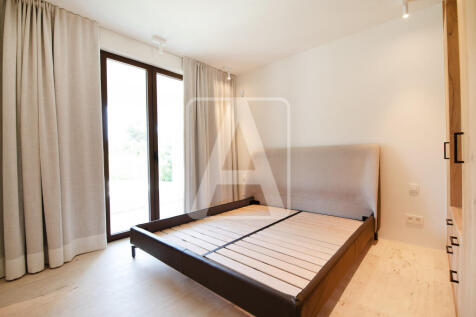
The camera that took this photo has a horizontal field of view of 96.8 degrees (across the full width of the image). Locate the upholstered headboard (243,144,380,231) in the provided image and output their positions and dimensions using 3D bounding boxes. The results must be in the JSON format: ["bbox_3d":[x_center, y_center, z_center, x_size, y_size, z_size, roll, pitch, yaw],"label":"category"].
[{"bbox_3d":[0.927,0.388,3.240,2.059,1.040,0.180,-2,0,41],"label":"upholstered headboard"}]

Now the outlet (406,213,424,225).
[{"bbox_3d":[2.061,0.706,2.455,0.153,0.088,0.018,-2,0,42],"label":"outlet"}]

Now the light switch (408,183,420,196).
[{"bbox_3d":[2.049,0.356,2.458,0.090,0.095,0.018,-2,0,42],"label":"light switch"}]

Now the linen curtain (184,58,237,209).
[{"bbox_3d":[-0.444,-0.269,3.754,0.160,2.631,1.206,-2,0,41],"label":"linen curtain"}]

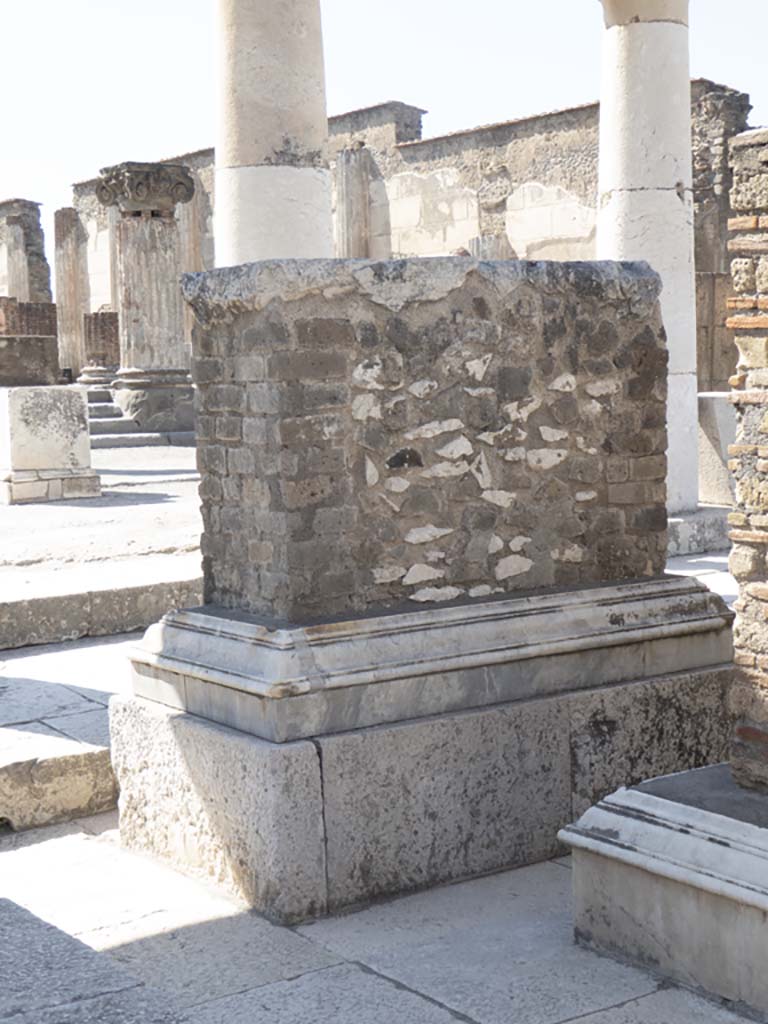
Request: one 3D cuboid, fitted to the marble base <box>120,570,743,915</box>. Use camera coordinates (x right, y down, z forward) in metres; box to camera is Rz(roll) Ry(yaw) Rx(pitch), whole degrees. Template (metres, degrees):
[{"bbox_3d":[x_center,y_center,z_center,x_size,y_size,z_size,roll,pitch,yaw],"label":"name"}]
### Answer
[{"bbox_3d":[0.226,0.685,5.580,2.100,0.808,1.050,-5,6,-36],"label":"marble base"}]

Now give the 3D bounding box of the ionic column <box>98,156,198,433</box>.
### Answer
[{"bbox_3d":[-3.273,-2.953,22.200,1.100,3.789,1.100,-3,6,-26],"label":"ionic column"}]

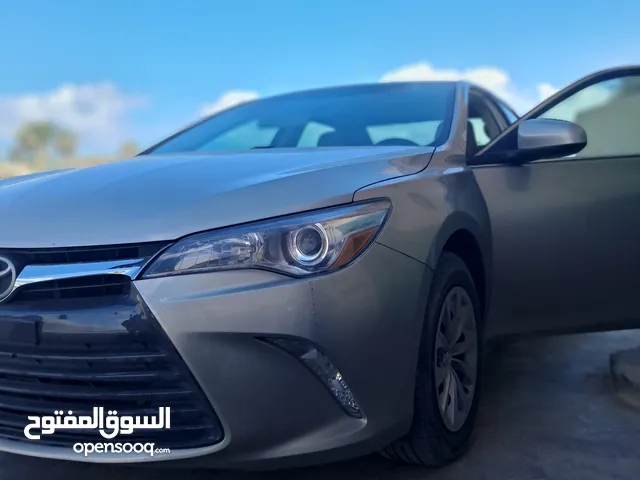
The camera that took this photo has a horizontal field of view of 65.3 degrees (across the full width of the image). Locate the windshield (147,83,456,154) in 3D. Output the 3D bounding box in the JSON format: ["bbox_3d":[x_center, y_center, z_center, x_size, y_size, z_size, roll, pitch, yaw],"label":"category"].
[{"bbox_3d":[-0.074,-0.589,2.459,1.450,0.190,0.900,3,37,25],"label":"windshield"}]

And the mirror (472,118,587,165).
[{"bbox_3d":[0.805,-0.376,1.895,0.367,0.170,0.184,5,7,42],"label":"mirror"}]

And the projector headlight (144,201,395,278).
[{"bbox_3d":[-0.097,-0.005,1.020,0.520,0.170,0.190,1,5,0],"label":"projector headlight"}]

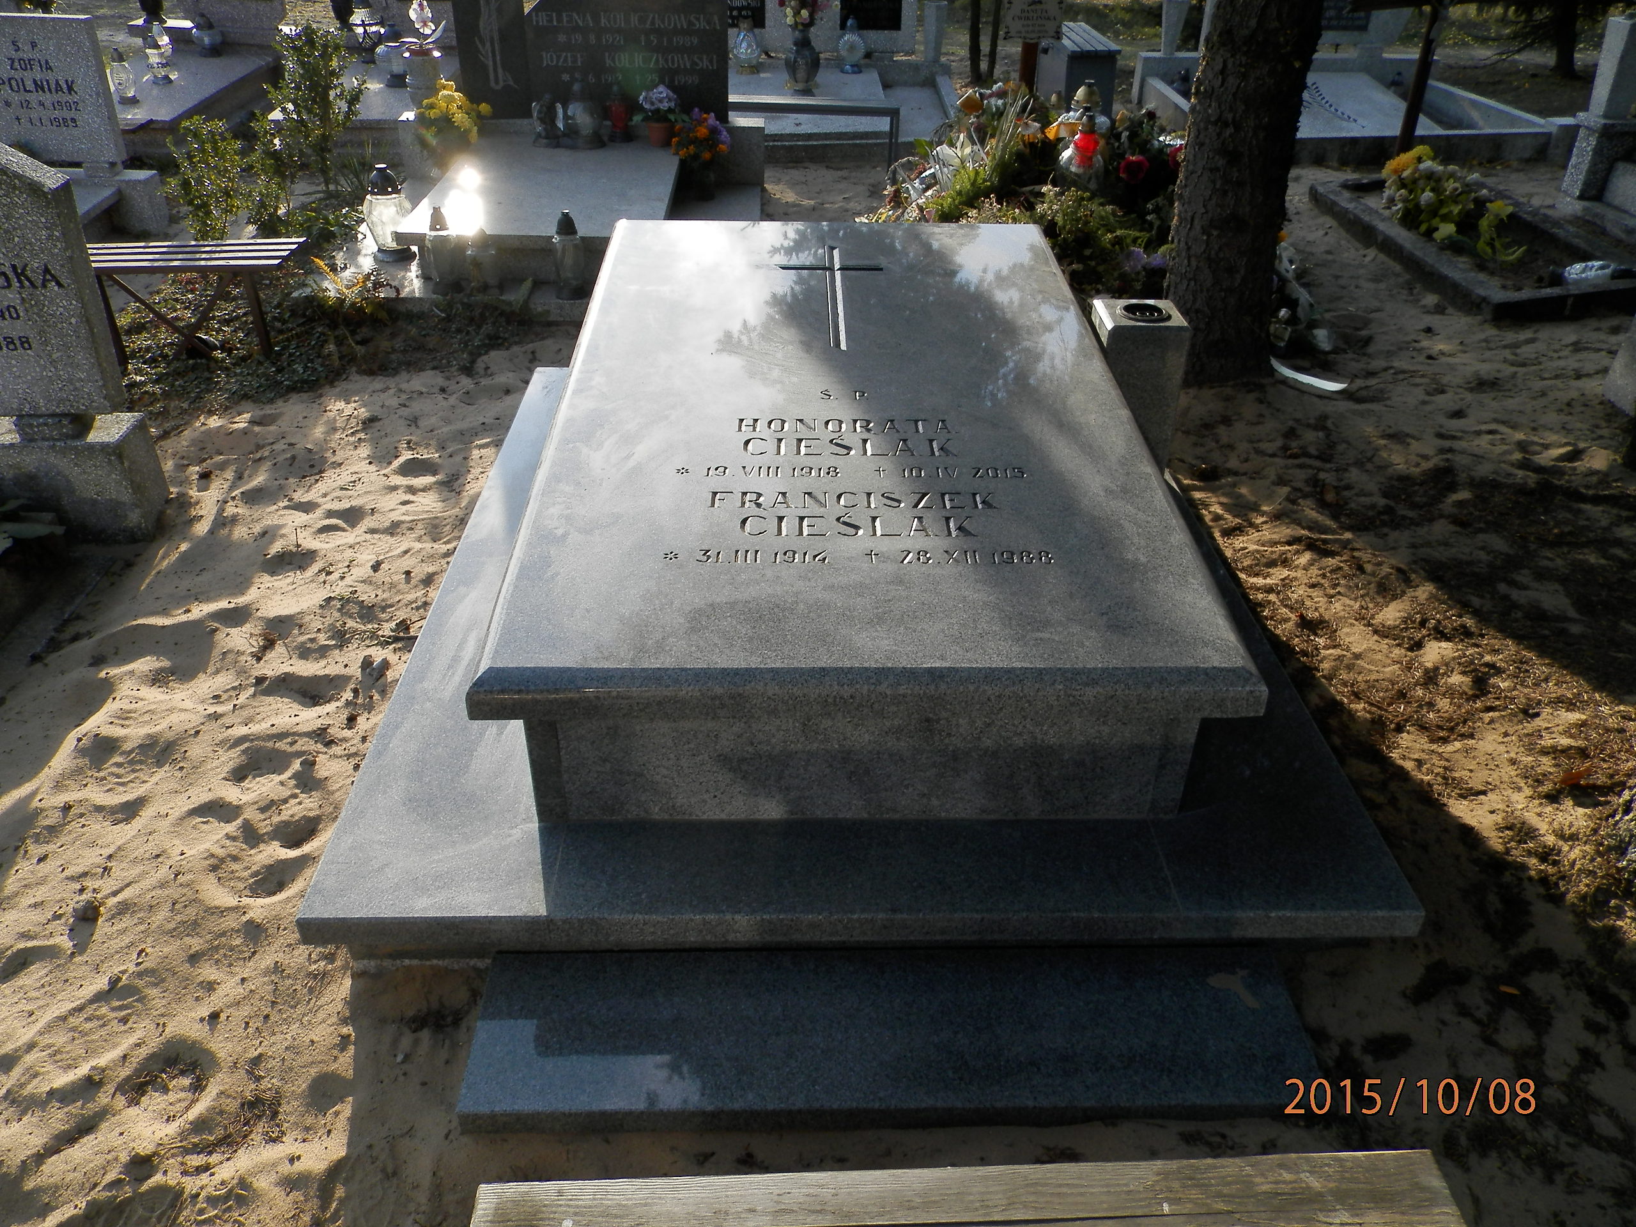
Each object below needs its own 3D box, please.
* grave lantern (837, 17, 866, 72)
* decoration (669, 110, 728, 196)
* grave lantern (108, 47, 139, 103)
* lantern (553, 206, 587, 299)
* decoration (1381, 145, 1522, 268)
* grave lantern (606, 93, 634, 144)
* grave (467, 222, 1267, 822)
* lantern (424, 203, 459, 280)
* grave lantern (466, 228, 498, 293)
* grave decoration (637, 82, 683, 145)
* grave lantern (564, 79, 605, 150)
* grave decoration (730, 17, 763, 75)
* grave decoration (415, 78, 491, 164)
[{"bbox_3d":[0.212,-3.472,7.220,0.155,0.315,0.140,0,34,-2],"label":"grave lantern"},{"bbox_3d":[-0.471,-1.833,4.702,0.228,0.316,0.217,0,34,-2],"label":"decoration"},{"bbox_3d":[-3.111,-2.403,5.266,0.132,0.200,0.132,0,34,-2],"label":"grave lantern"},{"bbox_3d":[-0.792,-1.127,3.711,0.106,0.262,0.106,0,34,-2],"label":"lantern"},{"bbox_3d":[2.670,-1.750,4.917,0.502,0.356,0.421,0,34,-2],"label":"decoration"},{"bbox_3d":[-0.806,-2.007,4.782,0.110,0.178,0.110,0,34,-2],"label":"grave lantern"},{"bbox_3d":[0.054,-0.355,2.502,1.163,0.384,1.838,0,34,-2],"label":"grave"},{"bbox_3d":[-1.298,-1.256,4.074,0.110,0.290,0.110,0,34,-2],"label":"lantern"},{"bbox_3d":[-1.152,-1.225,4.096,0.105,0.220,0.105,0,34,-2],"label":"grave lantern"},{"bbox_3d":[-0.682,-2.146,5.083,0.210,0.250,0.200,0,34,-2],"label":"grave decoration"},{"bbox_3d":[-0.936,-1.991,4.700,0.160,0.239,0.160,0,34,-2],"label":"grave lantern"},{"bbox_3d":[-0.424,-3.436,7.145,0.165,0.319,0.160,0,34,-2],"label":"grave decoration"},{"bbox_3d":[-1.549,-2.083,5.034,0.300,0.340,0.270,0,34,-2],"label":"grave decoration"}]

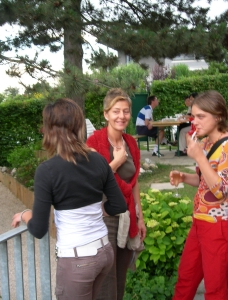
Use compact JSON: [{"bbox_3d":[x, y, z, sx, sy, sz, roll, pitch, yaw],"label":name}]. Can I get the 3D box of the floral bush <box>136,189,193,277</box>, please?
[{"bbox_3d":[0.391,0.639,3.400,0.600,0.670,0.550,-1,4,0],"label":"floral bush"}]

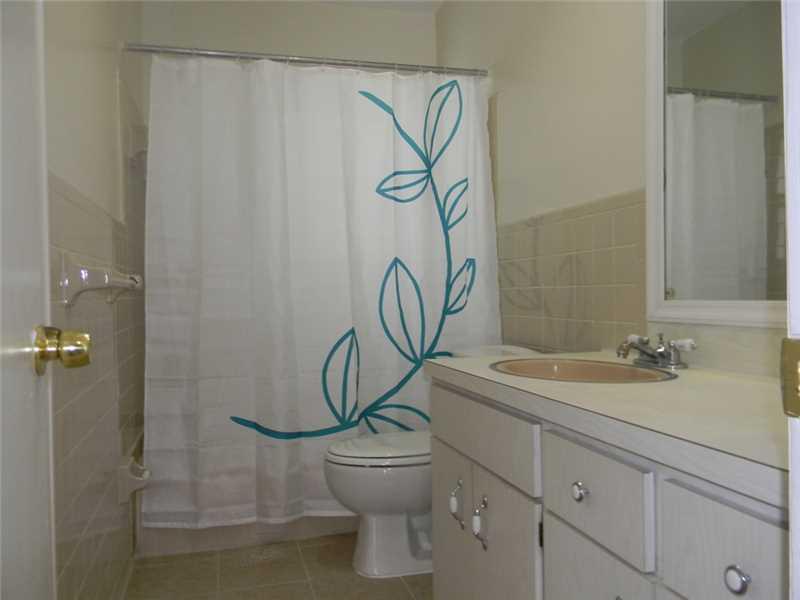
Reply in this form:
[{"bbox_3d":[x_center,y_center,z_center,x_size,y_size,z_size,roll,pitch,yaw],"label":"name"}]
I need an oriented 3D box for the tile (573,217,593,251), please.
[{"bbox_3d":[0.588,-0.207,2.062,0.010,0.108,0.108,-1,0,-16],"label":"tile"}]

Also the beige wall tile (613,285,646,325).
[{"bbox_3d":[0.654,0.014,1.872,0.010,0.109,0.109,-1,1,-16],"label":"beige wall tile"}]

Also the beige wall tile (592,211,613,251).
[{"bbox_3d":[0.621,-0.208,1.976,0.010,0.109,0.109,-1,1,-16],"label":"beige wall tile"}]

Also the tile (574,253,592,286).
[{"bbox_3d":[0.593,-0.098,2.083,0.010,0.109,0.109,-1,1,-16],"label":"tile"}]

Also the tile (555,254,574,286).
[{"bbox_3d":[0.560,-0.097,2.168,0.010,0.108,0.108,-1,0,-16],"label":"tile"}]

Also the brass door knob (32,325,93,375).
[{"bbox_3d":[-0.439,0.064,0.846,0.062,0.065,0.065,-1,1,-16],"label":"brass door knob"}]

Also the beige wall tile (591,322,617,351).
[{"bbox_3d":[0.623,0.122,1.959,0.010,0.108,0.108,-1,0,-16],"label":"beige wall tile"}]

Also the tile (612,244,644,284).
[{"bbox_3d":[0.649,-0.097,1.852,0.010,0.108,0.108,-1,0,-16],"label":"tile"}]

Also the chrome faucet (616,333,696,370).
[{"bbox_3d":[0.539,0.109,1.423,0.145,0.080,0.205,-1,0,-16],"label":"chrome faucet"}]

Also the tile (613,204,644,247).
[{"bbox_3d":[0.646,-0.206,1.851,0.010,0.108,0.108,-1,0,-16],"label":"tile"}]

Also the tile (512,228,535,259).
[{"bbox_3d":[0.472,-0.212,2.507,0.010,0.109,0.109,-1,1,-16],"label":"tile"}]

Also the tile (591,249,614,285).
[{"bbox_3d":[0.623,-0.098,1.977,0.010,0.109,0.109,-1,1,-16],"label":"tile"}]

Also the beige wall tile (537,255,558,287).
[{"bbox_3d":[0.531,-0.098,2.273,0.010,0.108,0.108,-1,0,-16],"label":"beige wall tile"}]

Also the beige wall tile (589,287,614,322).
[{"bbox_3d":[0.624,0.013,1.978,0.010,0.109,0.109,-1,1,-16],"label":"beige wall tile"}]

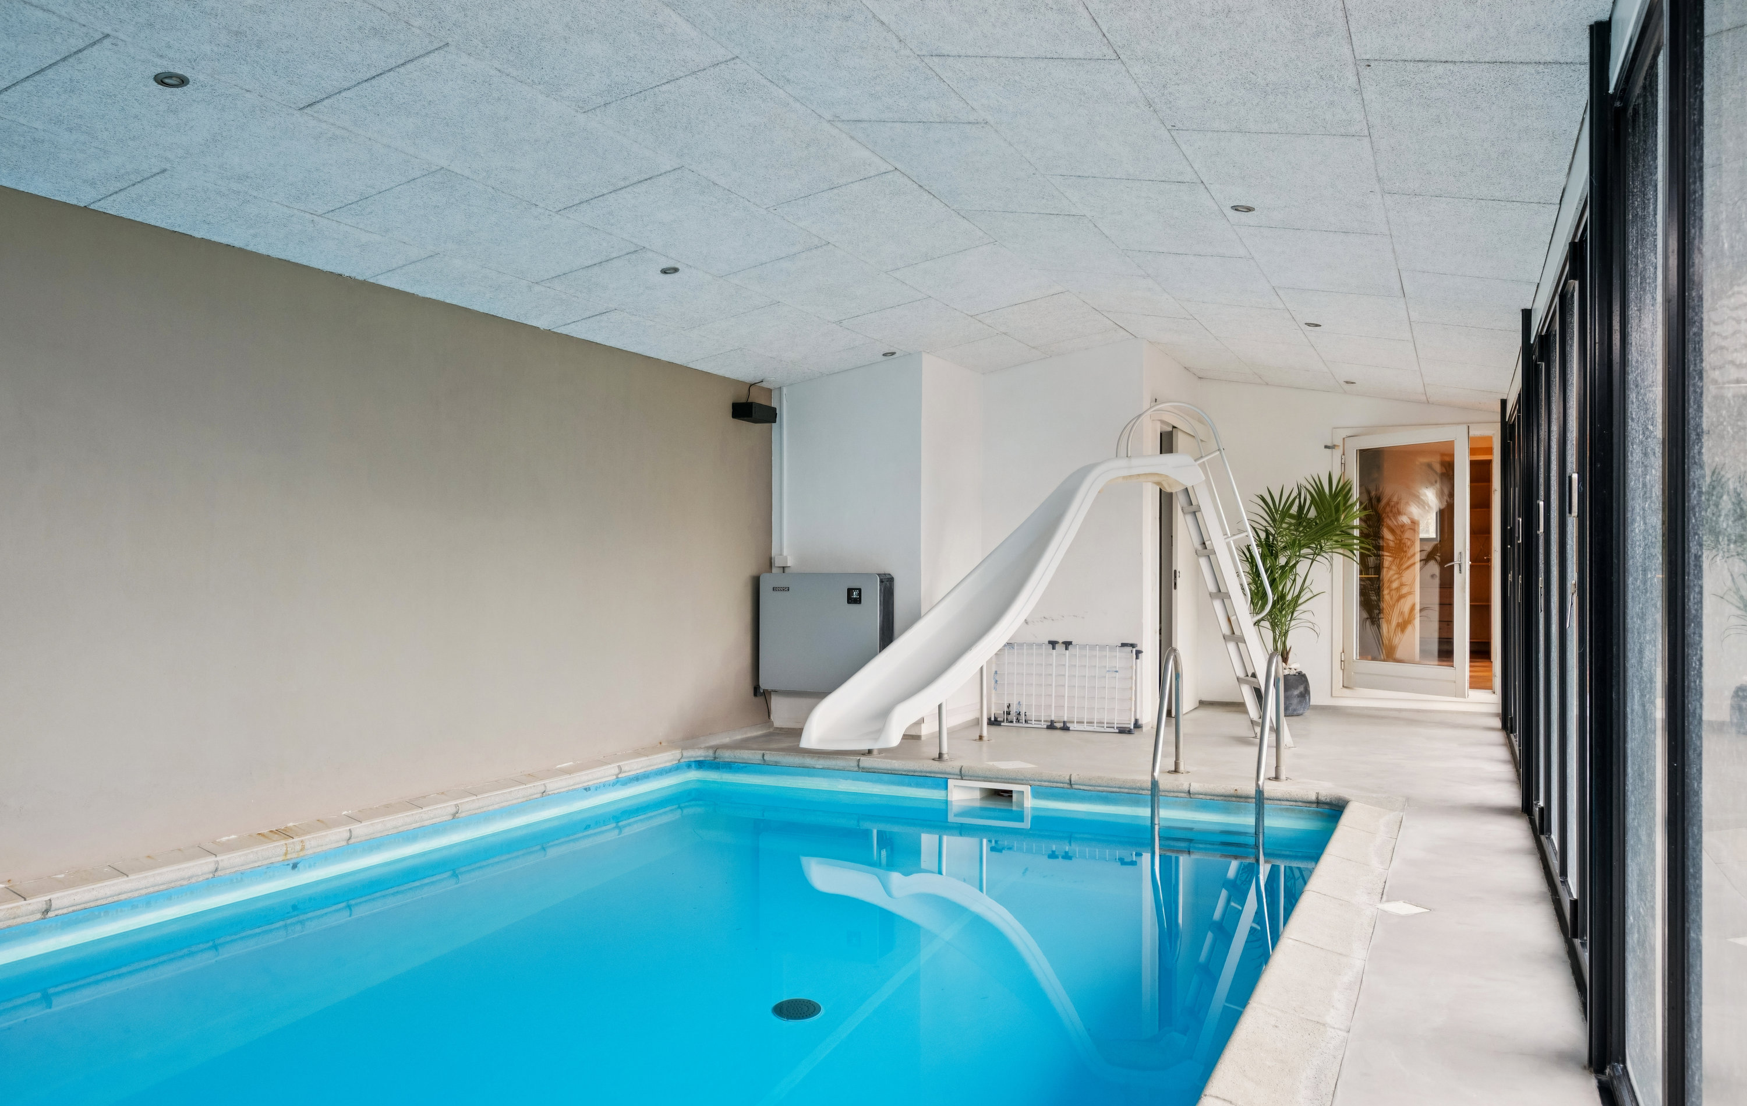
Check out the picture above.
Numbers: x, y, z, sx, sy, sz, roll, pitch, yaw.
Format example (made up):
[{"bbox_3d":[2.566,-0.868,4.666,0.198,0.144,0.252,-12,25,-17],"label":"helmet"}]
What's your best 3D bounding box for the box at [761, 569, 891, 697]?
[{"bbox_3d":[-0.290,0.516,7.745,0.840,0.770,0.240,0,-1,26],"label":"box"}]

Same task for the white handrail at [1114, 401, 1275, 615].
[{"bbox_3d":[1.946,-0.238,7.411,0.880,1.290,0.460,0,-1,-3],"label":"white handrail"}]

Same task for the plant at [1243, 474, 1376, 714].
[{"bbox_3d":[3.159,0.299,8.842,0.930,1.780,0.870,0,-1,26],"label":"plant"}]

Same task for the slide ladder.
[{"bbox_3d":[1.994,0.135,7.408,0.980,2.040,0.460,0,-1,-3],"label":"slide ladder"}]

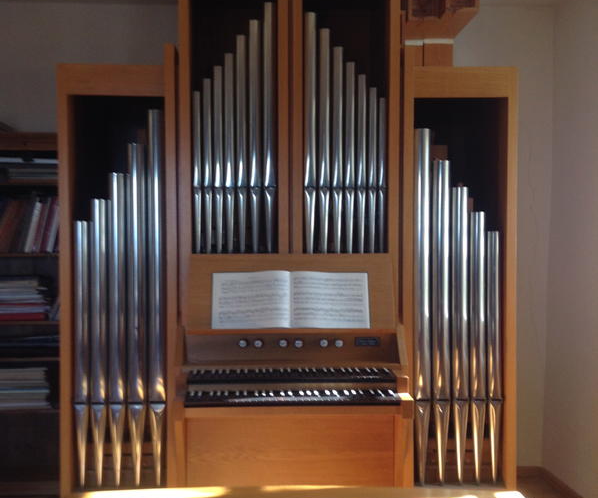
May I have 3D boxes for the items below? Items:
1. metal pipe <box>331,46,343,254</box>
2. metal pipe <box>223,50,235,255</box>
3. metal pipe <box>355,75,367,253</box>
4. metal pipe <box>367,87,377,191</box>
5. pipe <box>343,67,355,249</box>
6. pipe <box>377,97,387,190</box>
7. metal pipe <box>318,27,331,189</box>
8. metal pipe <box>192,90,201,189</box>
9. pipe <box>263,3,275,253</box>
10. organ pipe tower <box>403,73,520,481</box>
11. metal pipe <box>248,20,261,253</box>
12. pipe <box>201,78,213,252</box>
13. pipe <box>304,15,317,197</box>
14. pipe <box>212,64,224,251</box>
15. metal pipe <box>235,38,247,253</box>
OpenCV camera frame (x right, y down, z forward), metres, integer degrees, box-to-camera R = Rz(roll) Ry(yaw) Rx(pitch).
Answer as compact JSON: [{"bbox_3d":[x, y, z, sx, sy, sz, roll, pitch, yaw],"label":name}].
[{"bbox_3d":[0.160,-0.377,3.092,0.043,0.880,0.043,0,2,-2],"label":"metal pipe"},{"bbox_3d":[-0.281,-0.362,3.079,0.041,0.850,0.041,0,2,-2],"label":"metal pipe"},{"bbox_3d":[0.254,-0.333,3.093,0.037,0.743,0.035,0,2,-1],"label":"metal pipe"},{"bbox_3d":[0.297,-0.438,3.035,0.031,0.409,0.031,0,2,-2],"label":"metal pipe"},{"bbox_3d":[0.210,-0.346,3.095,0.041,0.820,0.041,0,2,-2],"label":"pipe"},{"bbox_3d":[0.338,-0.428,3.092,0.031,0.373,0.030,0,2,-1],"label":"pipe"},{"bbox_3d":[0.106,-0.564,3.084,0.044,0.649,0.044,0,2,-2],"label":"metal pipe"},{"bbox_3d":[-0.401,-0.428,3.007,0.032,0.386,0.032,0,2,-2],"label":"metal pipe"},{"bbox_3d":[-0.116,-0.470,3.018,0.044,1.001,0.044,0,2,-2],"label":"pipe"},{"bbox_3d":[0.648,0.240,3.290,0.462,1.950,0.420,0,2,-1],"label":"organ pipe tower"},{"bbox_3d":[-0.173,-0.439,3.016,0.041,0.929,0.041,0,2,-2],"label":"metal pipe"},{"bbox_3d":[-0.371,-0.332,3.081,0.036,0.724,0.034,0,2,-1],"label":"pipe"},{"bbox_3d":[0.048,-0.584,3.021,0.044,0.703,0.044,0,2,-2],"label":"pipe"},{"bbox_3d":[-0.325,-0.337,3.078,0.040,0.799,0.040,0,2,-2],"label":"pipe"},{"bbox_3d":[-0.232,-0.399,3.079,0.043,0.924,0.043,0,2,-2],"label":"metal pipe"}]

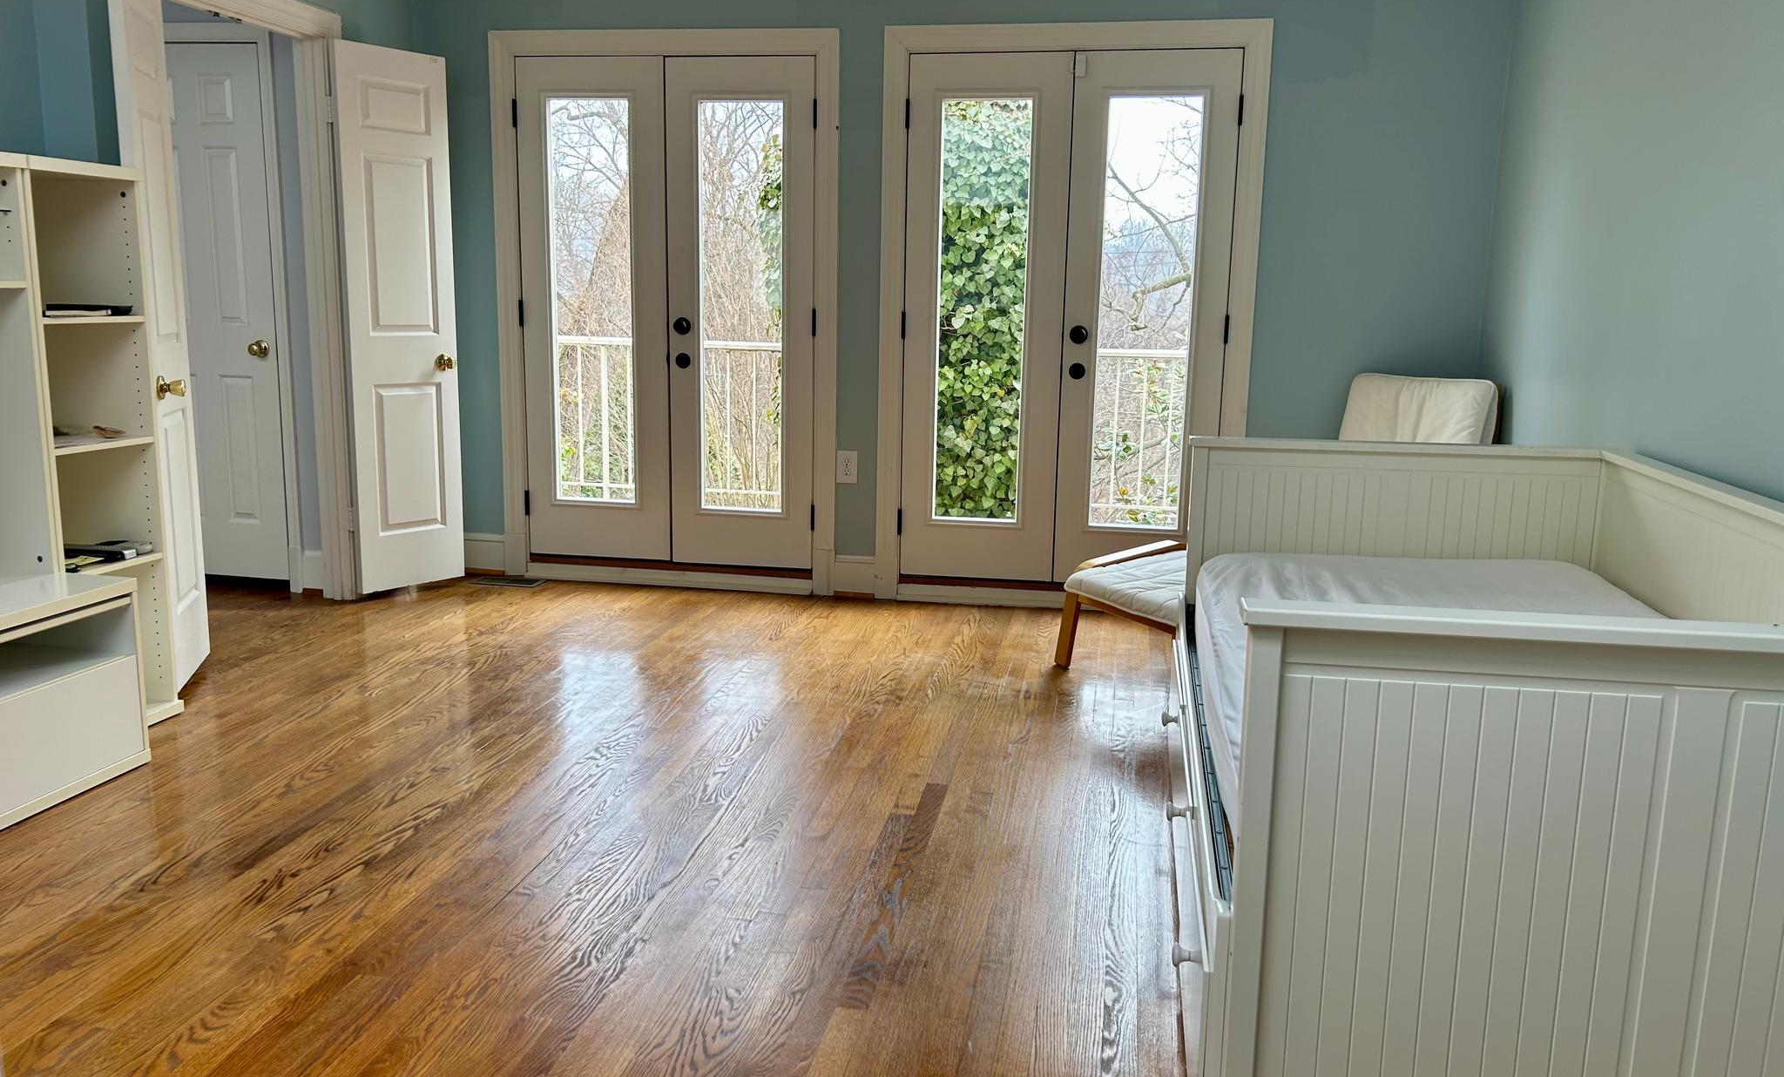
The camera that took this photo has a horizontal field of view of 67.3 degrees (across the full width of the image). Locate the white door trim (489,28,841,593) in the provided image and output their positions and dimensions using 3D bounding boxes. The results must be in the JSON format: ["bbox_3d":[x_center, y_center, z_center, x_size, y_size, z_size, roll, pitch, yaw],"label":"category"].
[{"bbox_3d":[-0.918,-0.880,5.353,1.425,2.193,0.050,3,10,10],"label":"white door trim"}]

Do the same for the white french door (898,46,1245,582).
[{"bbox_3d":[0.653,-0.810,5.103,1.213,1.988,0.050,3,10,10],"label":"white french door"}]

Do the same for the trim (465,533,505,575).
[{"bbox_3d":[-1.778,0.057,5.675,0.290,0.161,0.022,3,10,10],"label":"trim"}]

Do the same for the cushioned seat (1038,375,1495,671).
[{"bbox_3d":[1.295,-0.043,4.356,1.250,0.970,0.720,-6,12,-33],"label":"cushioned seat"}]

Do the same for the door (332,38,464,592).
[{"bbox_3d":[-1.887,-0.817,5.158,0.038,2.030,0.451,9,13,37],"label":"door"}]

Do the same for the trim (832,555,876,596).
[{"bbox_3d":[-0.150,0.153,5.388,0.169,0.157,0.022,3,10,10],"label":"trim"}]

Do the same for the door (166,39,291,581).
[{"bbox_3d":[-2.663,-0.855,5.212,0.600,2.030,0.040,3,10,10],"label":"door"}]

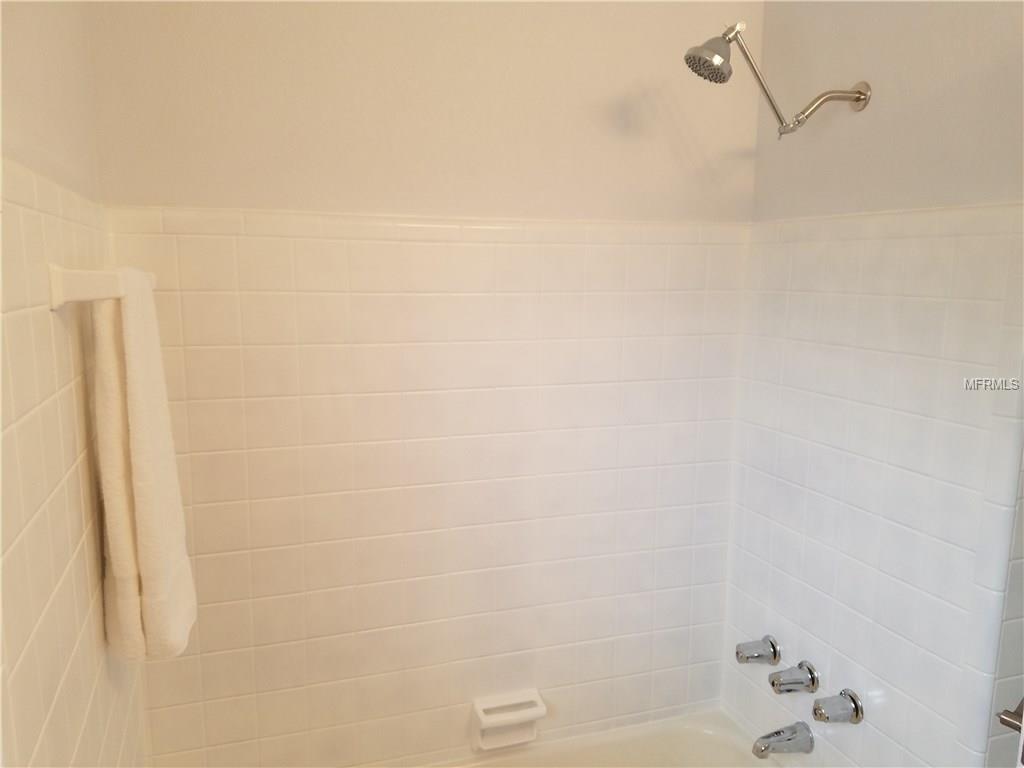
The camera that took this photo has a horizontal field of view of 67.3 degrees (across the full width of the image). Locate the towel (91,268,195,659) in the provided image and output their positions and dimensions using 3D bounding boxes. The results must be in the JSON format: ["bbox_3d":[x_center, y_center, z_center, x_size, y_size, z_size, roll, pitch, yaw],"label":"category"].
[{"bbox_3d":[-0.605,0.104,1.273,0.106,0.595,0.293,-2,8,-18],"label":"towel"}]

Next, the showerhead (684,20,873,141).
[{"bbox_3d":[0.524,-0.586,1.498,0.426,0.213,0.109,-2,8,-18],"label":"showerhead"}]

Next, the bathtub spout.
[{"bbox_3d":[0.624,0.838,1.796,0.151,0.076,0.060,-2,8,-18],"label":"bathtub spout"}]

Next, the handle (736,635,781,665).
[{"bbox_3d":[0.609,0.669,1.923,0.089,0.071,0.071,-2,8,-18],"label":"handle"}]

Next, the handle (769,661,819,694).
[{"bbox_3d":[0.651,0.688,1.793,0.093,0.071,0.071,-2,8,-18],"label":"handle"}]

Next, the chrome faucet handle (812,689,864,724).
[{"bbox_3d":[0.697,0.702,1.664,0.088,0.071,0.071,-2,8,-18],"label":"chrome faucet handle"}]

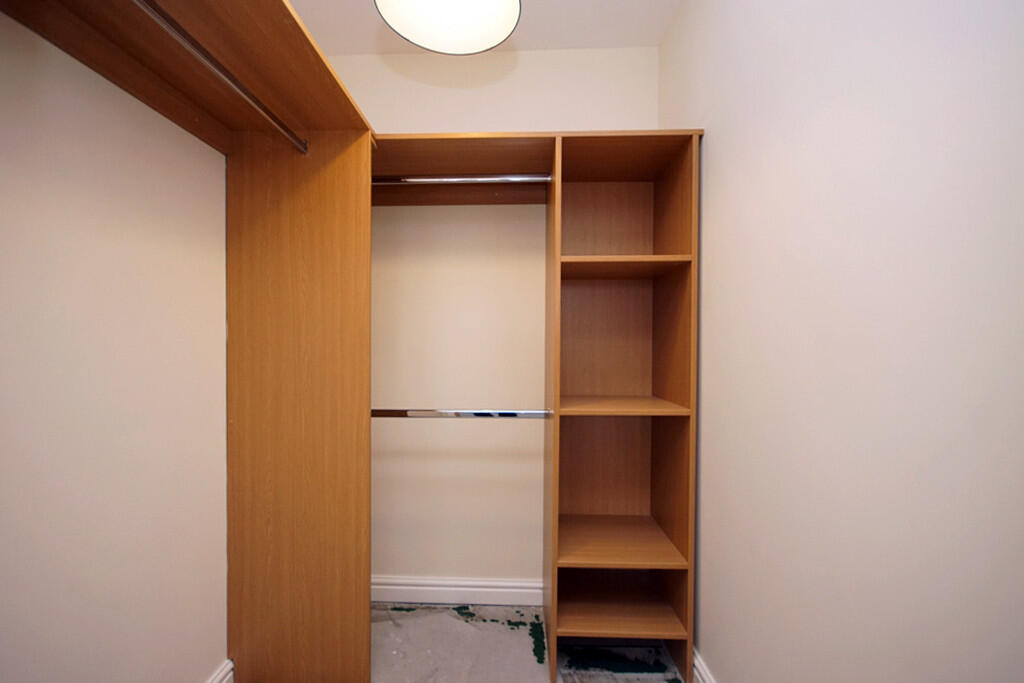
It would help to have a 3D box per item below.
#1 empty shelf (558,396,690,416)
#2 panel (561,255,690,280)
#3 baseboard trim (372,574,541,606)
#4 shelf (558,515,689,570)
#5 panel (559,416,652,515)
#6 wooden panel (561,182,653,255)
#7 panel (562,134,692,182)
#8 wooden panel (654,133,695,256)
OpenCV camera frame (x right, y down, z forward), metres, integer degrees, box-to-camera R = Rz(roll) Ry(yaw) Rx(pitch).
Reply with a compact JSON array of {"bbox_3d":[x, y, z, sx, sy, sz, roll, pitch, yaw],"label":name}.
[{"bbox_3d":[0.387,0.241,1.651,0.436,0.017,0.422,0,0,2],"label":"empty shelf"},{"bbox_3d":[0.390,-0.279,1.649,0.436,0.020,0.422,0,0,2],"label":"panel"},{"bbox_3d":[-0.253,1.128,1.938,0.781,0.122,0.020,0,0,2],"label":"baseboard trim"},{"bbox_3d":[0.383,0.759,1.653,0.436,0.017,0.422,0,0,2],"label":"shelf"},{"bbox_3d":[0.392,0.499,1.872,0.436,0.501,0.017,0,0,2],"label":"panel"},{"bbox_3d":[0.399,-0.491,1.868,0.436,0.403,0.017,0,0,2],"label":"wooden panel"},{"bbox_3d":[0.393,-0.701,1.647,0.436,0.019,0.422,0,0,2],"label":"panel"},{"bbox_3d":[0.620,-0.489,1.641,0.020,0.403,0.422,0,0,2],"label":"wooden panel"}]

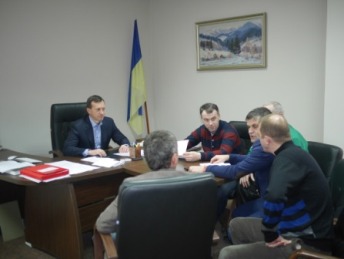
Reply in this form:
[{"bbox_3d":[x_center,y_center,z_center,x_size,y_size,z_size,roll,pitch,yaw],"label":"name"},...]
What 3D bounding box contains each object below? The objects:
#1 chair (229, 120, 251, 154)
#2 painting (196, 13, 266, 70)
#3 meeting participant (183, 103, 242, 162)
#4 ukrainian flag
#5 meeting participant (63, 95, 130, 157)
[{"bbox_3d":[0.566,0.442,3.483,0.600,1.000,0.650,6,11,42],"label":"chair"},{"bbox_3d":[0.649,-0.976,4.552,0.956,0.571,0.040,6,11,42],"label":"painting"},{"bbox_3d":[0.393,0.367,3.350,0.560,1.200,0.800,5,11,38],"label":"meeting participant"},{"bbox_3d":[-0.437,-0.628,4.900,0.260,1.410,0.200,-2,8,-3],"label":"ukrainian flag"},{"bbox_3d":[-0.568,0.346,3.514,0.620,1.260,0.820,-10,12,-44],"label":"meeting participant"}]

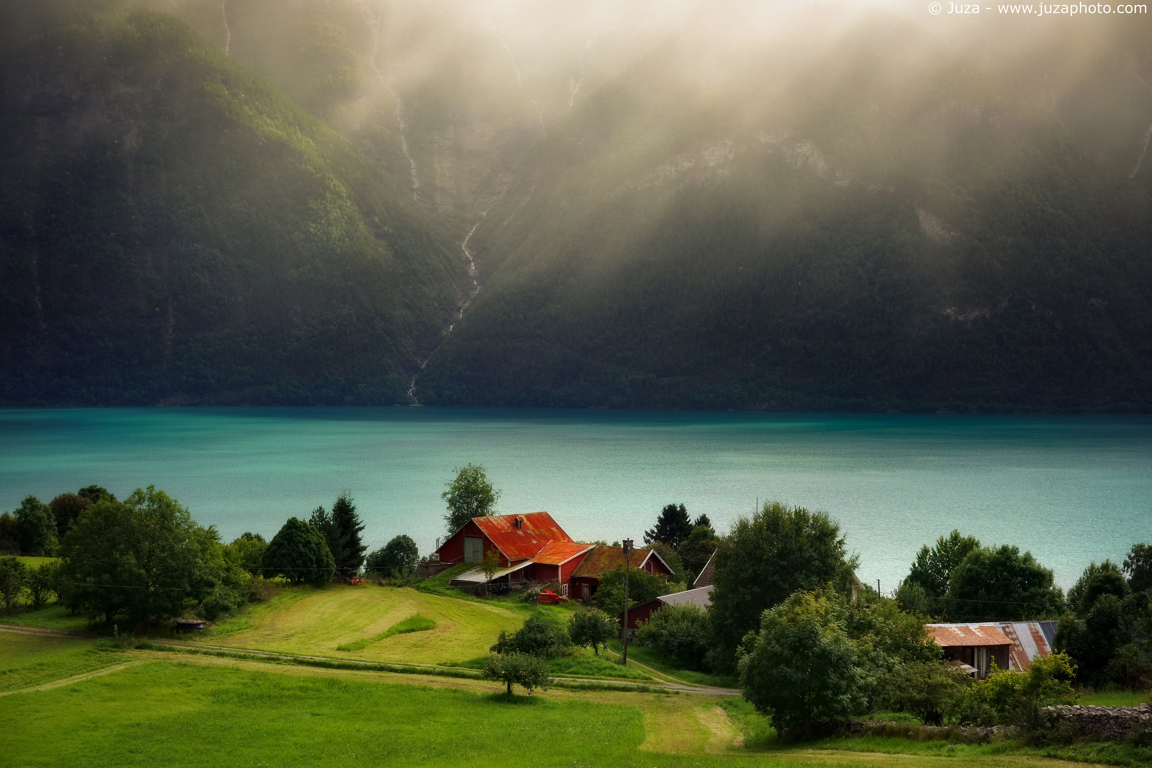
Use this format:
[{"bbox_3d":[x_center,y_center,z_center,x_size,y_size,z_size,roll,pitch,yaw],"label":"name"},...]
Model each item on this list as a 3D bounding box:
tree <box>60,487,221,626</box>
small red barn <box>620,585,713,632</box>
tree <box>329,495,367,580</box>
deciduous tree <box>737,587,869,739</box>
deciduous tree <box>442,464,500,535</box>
[{"bbox_3d":[-37.360,14.819,187.000,14.000,11.994,11.900,0,2,0],"label":"tree"},{"bbox_3d":[10.009,20.762,196.323,7.400,4.300,10.500,1,3,33],"label":"small red barn"},{"bbox_3d":[-23.604,15.805,226.000,3.926,8.978,3.926,0,2,0],"label":"tree"},{"bbox_3d":[14.668,18.117,141.000,8.282,9.744,7.868,0,2,0],"label":"deciduous tree"},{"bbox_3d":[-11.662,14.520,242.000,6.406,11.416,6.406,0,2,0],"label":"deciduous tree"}]

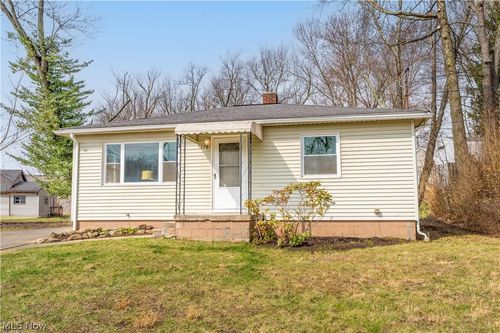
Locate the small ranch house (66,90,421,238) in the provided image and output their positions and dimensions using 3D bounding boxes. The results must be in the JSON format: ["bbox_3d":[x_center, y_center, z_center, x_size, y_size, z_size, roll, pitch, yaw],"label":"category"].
[{"bbox_3d":[0.170,-0.220,15.100,10.400,4.850,9.000,-2,-4,11],"label":"small ranch house"}]

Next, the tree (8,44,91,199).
[{"bbox_3d":[-11.600,-2.250,24.500,5.500,10.400,5.300,-1,-4,0],"label":"tree"}]

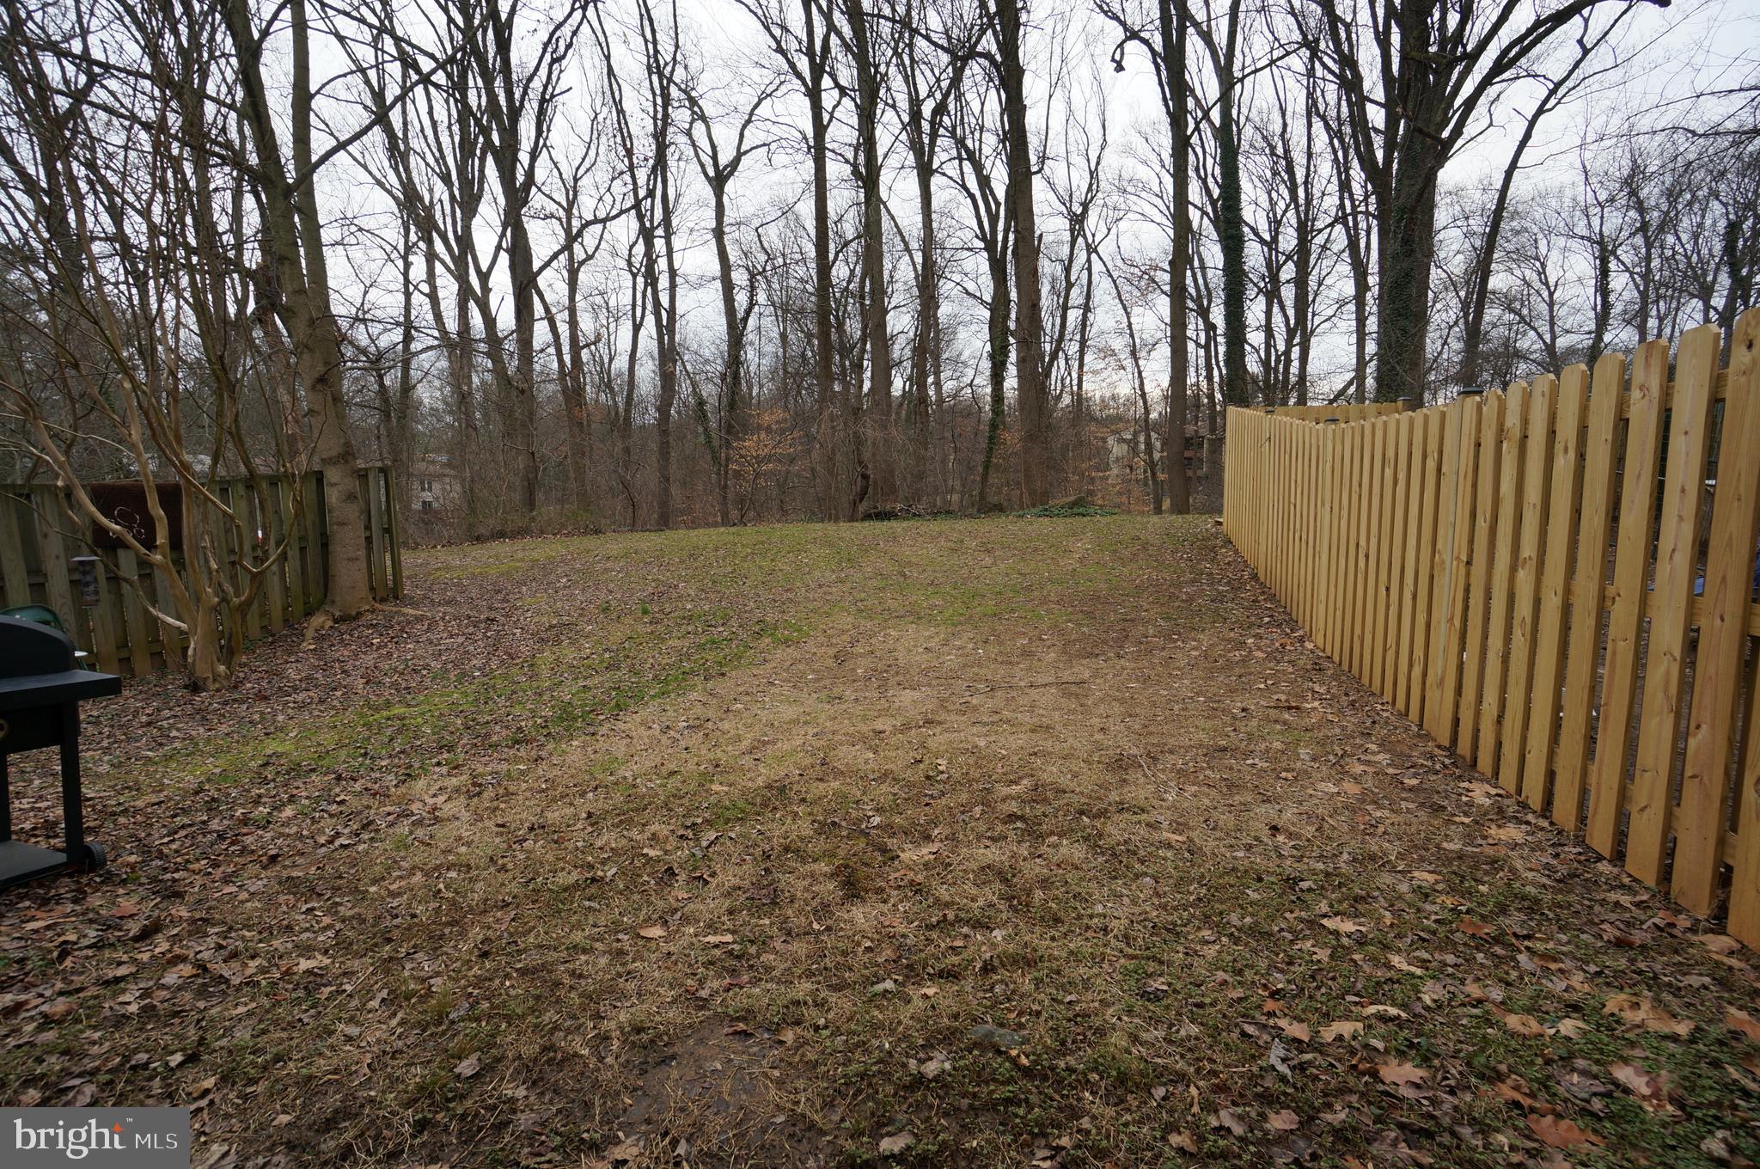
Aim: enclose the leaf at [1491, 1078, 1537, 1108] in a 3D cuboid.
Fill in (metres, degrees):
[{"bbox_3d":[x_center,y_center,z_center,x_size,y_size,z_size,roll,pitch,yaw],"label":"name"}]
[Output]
[{"bbox_3d":[1.421,1.148,1.649,0.035,0.022,0.078,-2,6,-18],"label":"leaf"}]

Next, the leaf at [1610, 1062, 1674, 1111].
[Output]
[{"bbox_3d":[1.744,1.142,1.682,0.169,0.035,0.096,-6,8,-40],"label":"leaf"}]

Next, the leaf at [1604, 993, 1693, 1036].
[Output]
[{"bbox_3d":[1.999,1.117,1.903,0.184,0.030,0.136,-4,7,-33],"label":"leaf"}]

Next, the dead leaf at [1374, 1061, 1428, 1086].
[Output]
[{"bbox_3d":[1.223,1.143,1.710,0.102,0.022,0.055,-1,6,-5],"label":"dead leaf"}]

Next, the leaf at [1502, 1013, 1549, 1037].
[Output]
[{"bbox_3d":[1.643,1.123,1.871,0.075,0.022,0.084,2,6,19],"label":"leaf"}]

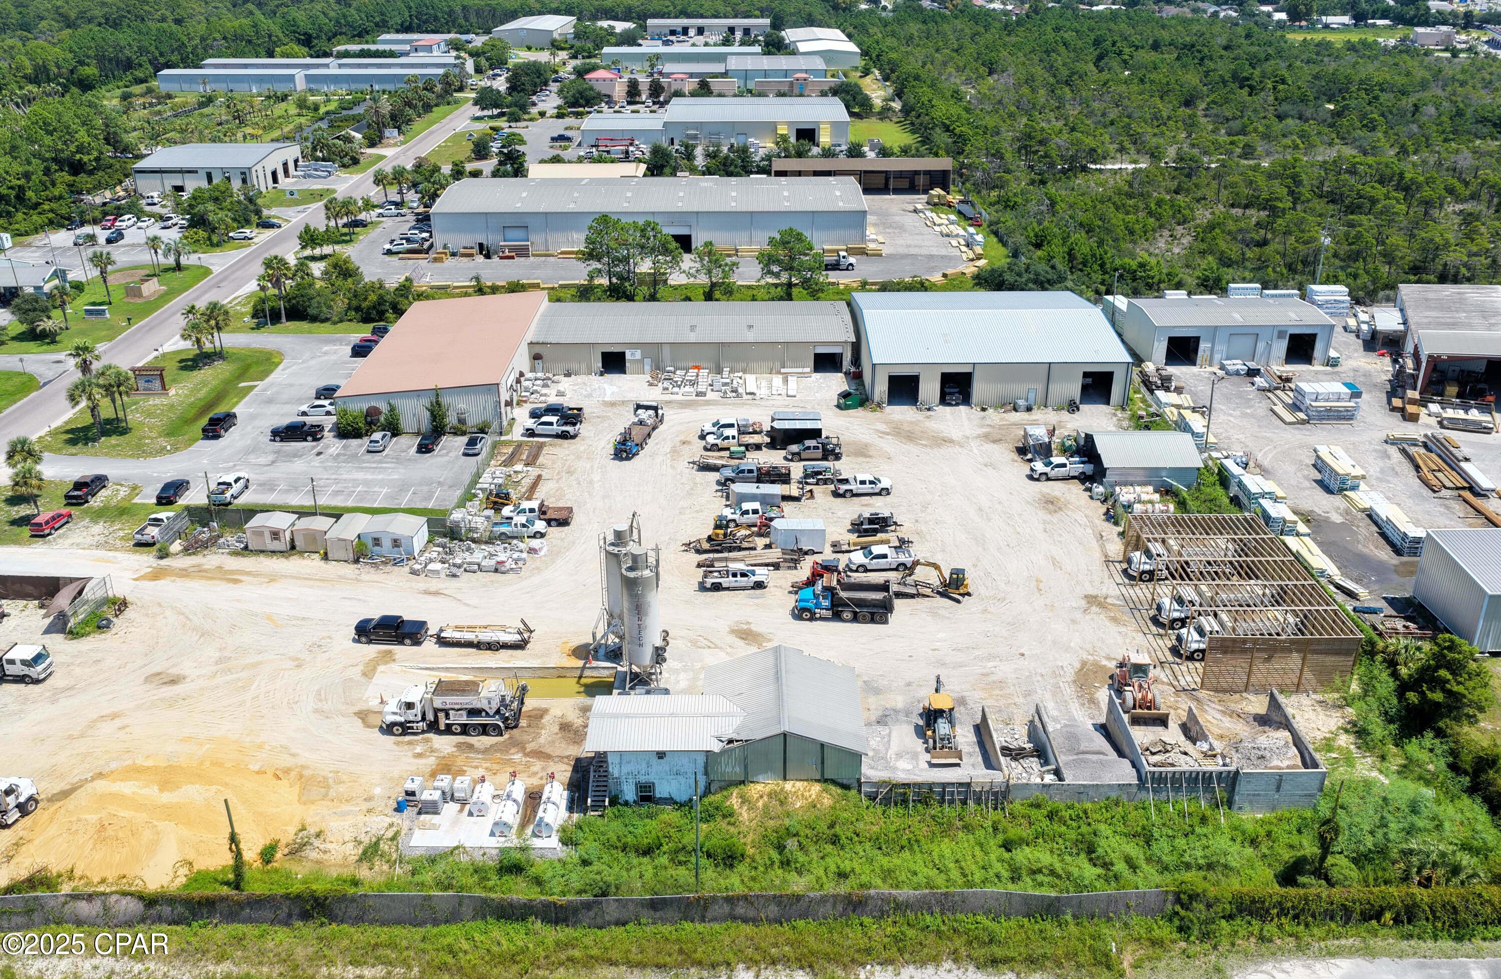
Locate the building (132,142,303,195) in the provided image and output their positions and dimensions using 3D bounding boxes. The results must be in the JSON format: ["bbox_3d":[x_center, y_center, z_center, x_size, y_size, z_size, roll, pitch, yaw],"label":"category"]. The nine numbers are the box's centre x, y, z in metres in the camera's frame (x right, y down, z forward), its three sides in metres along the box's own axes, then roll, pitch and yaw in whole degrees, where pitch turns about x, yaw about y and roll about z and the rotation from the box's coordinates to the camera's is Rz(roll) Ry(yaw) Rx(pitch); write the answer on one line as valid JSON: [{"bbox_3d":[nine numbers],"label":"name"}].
[{"bbox_3d":[-113.866,-69.674,251.361,24.329,6.796,27.383,0,26,1],"label":"building"}]

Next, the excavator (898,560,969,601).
[{"bbox_3d":[16.170,7.608,101.045,6.300,3.050,2.600,6,26,13],"label":"excavator"}]

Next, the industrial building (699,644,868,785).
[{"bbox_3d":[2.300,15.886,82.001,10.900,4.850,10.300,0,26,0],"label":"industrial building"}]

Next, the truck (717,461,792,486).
[{"bbox_3d":[0.434,-1.785,120.372,7.400,2.060,2.300,0,26,0],"label":"truck"}]

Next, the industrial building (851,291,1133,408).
[{"bbox_3d":[29.409,-19.535,150.536,30.500,7.600,29.600,0,26,0],"label":"industrial building"}]

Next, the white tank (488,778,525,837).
[{"bbox_3d":[-15.471,20.457,75.141,1.250,1.380,3.800,1,26,2],"label":"white tank"}]

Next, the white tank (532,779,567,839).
[{"bbox_3d":[-12.903,20.471,75.003,1.270,1.380,4.000,0,26,0],"label":"white tank"}]

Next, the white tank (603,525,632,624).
[{"bbox_3d":[-9.576,6.662,88.439,2.550,8.900,2.550,0,26,0],"label":"white tank"}]

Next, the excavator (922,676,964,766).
[{"bbox_3d":[13.500,16.201,82.588,2.200,3.300,6.600,0,26,1],"label":"excavator"}]

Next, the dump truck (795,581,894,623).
[{"bbox_3d":[7.980,9.100,97.657,8.300,3.300,2.600,2,26,4],"label":"dump truck"}]

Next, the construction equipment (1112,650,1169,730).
[{"bbox_3d":[28.517,14.160,85.677,2.650,3.250,6.800,0,26,0],"label":"construction equipment"}]

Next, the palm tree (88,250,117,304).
[{"bbox_3d":[-95.139,-31.091,172.162,4.059,8.019,4.059,0,26,0],"label":"palm tree"}]

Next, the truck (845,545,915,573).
[{"bbox_3d":[11.504,6.044,103.625,5.820,1.920,2.000,-1,26,-3],"label":"truck"}]

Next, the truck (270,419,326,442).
[{"bbox_3d":[-51.150,-6.618,131.931,5.750,1.900,2.000,0,26,0],"label":"truck"}]

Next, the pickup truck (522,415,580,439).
[{"bbox_3d":[-22.250,-7.092,131.421,6.250,1.980,2.050,4,26,8],"label":"pickup truck"}]

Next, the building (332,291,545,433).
[{"bbox_3d":[-37.900,-17.141,148.896,19.100,6.150,37.000,0,26,0],"label":"building"}]

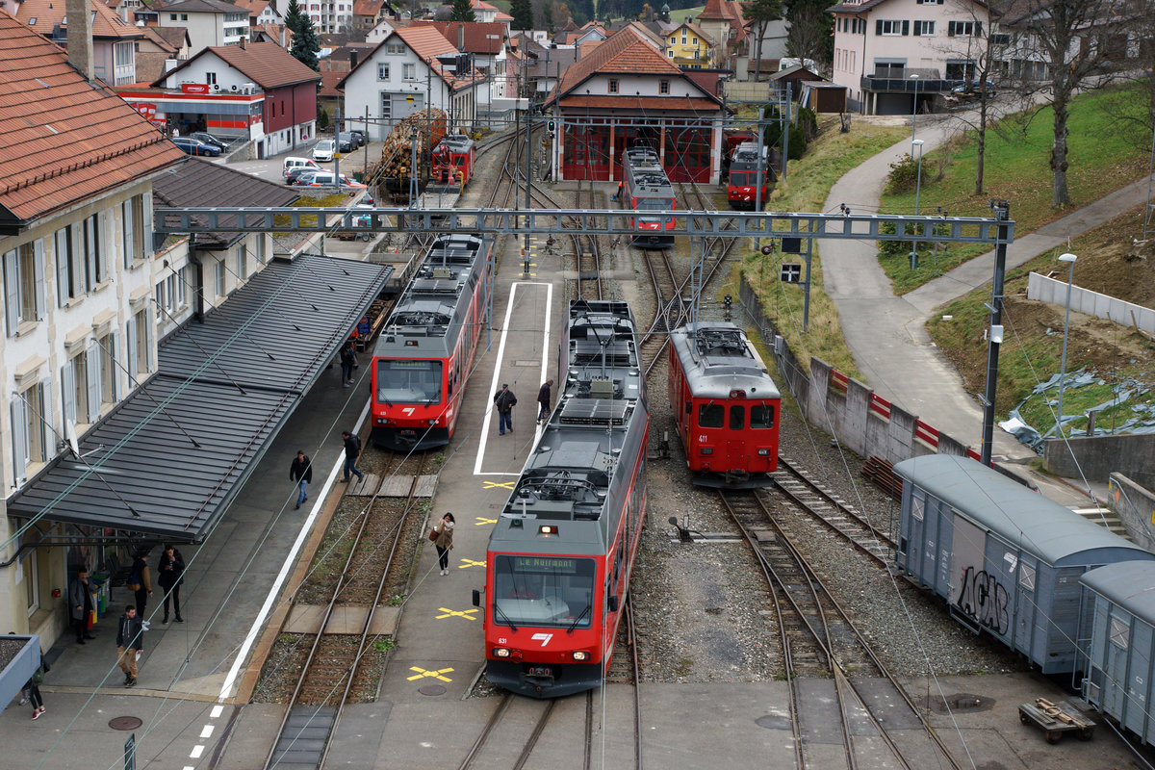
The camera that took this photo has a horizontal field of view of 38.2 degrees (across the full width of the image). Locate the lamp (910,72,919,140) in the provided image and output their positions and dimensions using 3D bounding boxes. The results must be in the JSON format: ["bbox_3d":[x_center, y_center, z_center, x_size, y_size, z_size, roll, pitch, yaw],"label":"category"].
[{"bbox_3d":[23.252,-18.426,115.800,0.600,6.150,0.300,3,13,8],"label":"lamp"}]

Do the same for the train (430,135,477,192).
[{"bbox_3d":[-9.480,-17.002,128.827,2.600,3.900,11.000,1,13,-1],"label":"train"}]

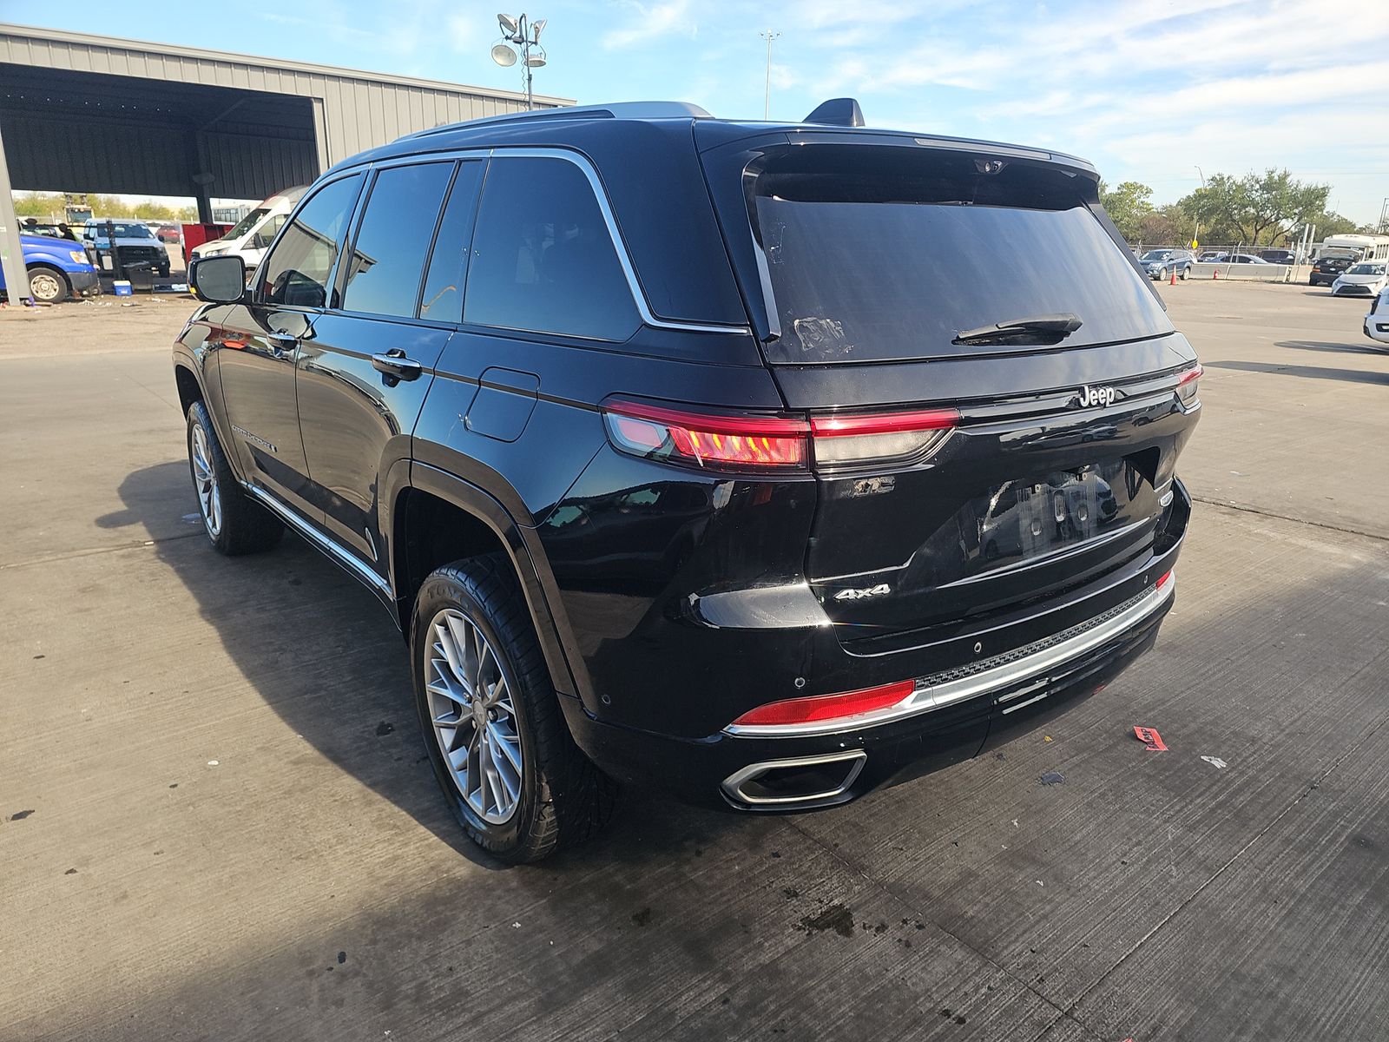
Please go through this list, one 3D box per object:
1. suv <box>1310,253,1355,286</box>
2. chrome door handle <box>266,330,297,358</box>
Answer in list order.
[{"bbox_3d":[36.131,-14.119,51.947,1.900,1.660,4.700,12,20,32],"label":"suv"},{"bbox_3d":[-1.330,-0.574,2.985,0.058,0.048,0.270,-12,21,-37],"label":"chrome door handle"}]

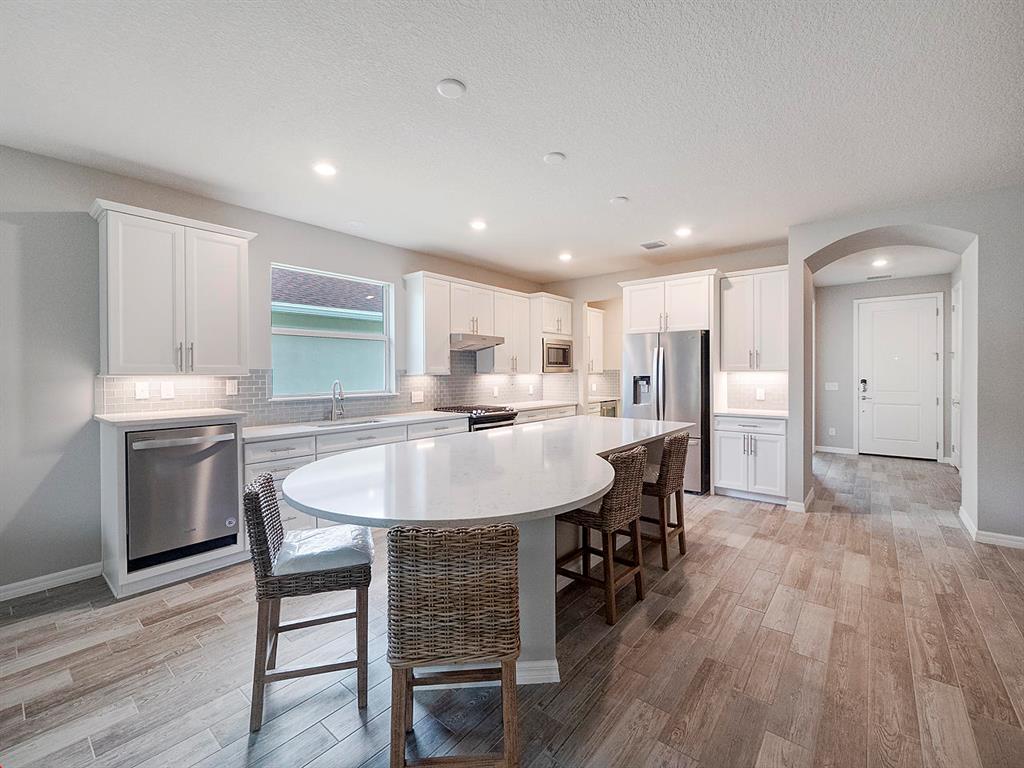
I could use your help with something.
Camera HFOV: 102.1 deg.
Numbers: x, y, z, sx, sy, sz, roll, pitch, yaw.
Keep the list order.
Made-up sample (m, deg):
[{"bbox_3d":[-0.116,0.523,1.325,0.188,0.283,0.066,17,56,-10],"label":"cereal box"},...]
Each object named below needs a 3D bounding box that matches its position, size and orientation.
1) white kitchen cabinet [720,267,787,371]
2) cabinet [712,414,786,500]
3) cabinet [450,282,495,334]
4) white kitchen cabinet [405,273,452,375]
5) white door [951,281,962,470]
[{"bbox_3d":[2.824,-0.704,4.758,0.711,1.134,0.331,0,1,41],"label":"white kitchen cabinet"},{"bbox_3d":[2.743,0.795,4.673,0.711,0.901,0.621,0,1,41],"label":"cabinet"},{"bbox_3d":[-0.595,-0.906,5.234,0.350,0.620,0.760,1,2,40],"label":"cabinet"},{"bbox_3d":[-0.963,-0.662,4.782,0.380,1.110,0.417,1,2,40],"label":"white kitchen cabinet"},{"bbox_3d":[6.259,-0.058,5.809,0.060,2.504,0.861,0,1,41],"label":"white door"}]

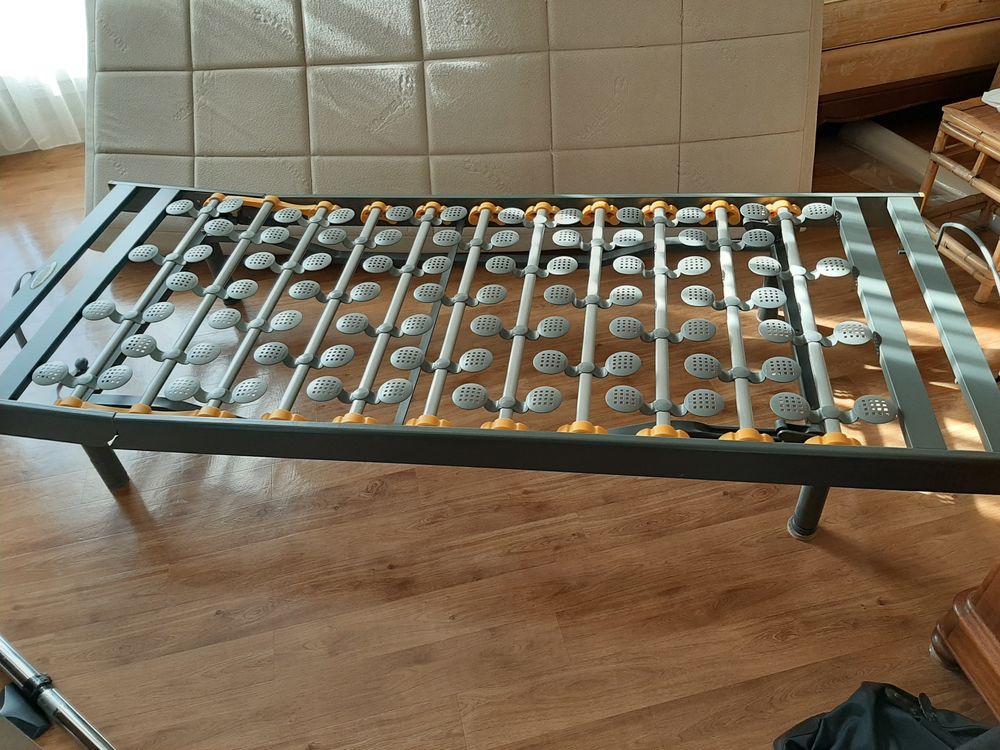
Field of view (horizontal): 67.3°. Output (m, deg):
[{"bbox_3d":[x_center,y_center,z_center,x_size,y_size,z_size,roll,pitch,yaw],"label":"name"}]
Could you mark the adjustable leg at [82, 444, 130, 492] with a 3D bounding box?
[{"bbox_3d":[-0.845,0.180,1.603,0.055,0.204,0.055,4,45,7],"label":"adjustable leg"}]

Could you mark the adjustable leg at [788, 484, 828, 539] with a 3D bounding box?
[{"bbox_3d":[0.573,0.224,1.376,0.058,0.204,0.058,2,45,9],"label":"adjustable leg"}]

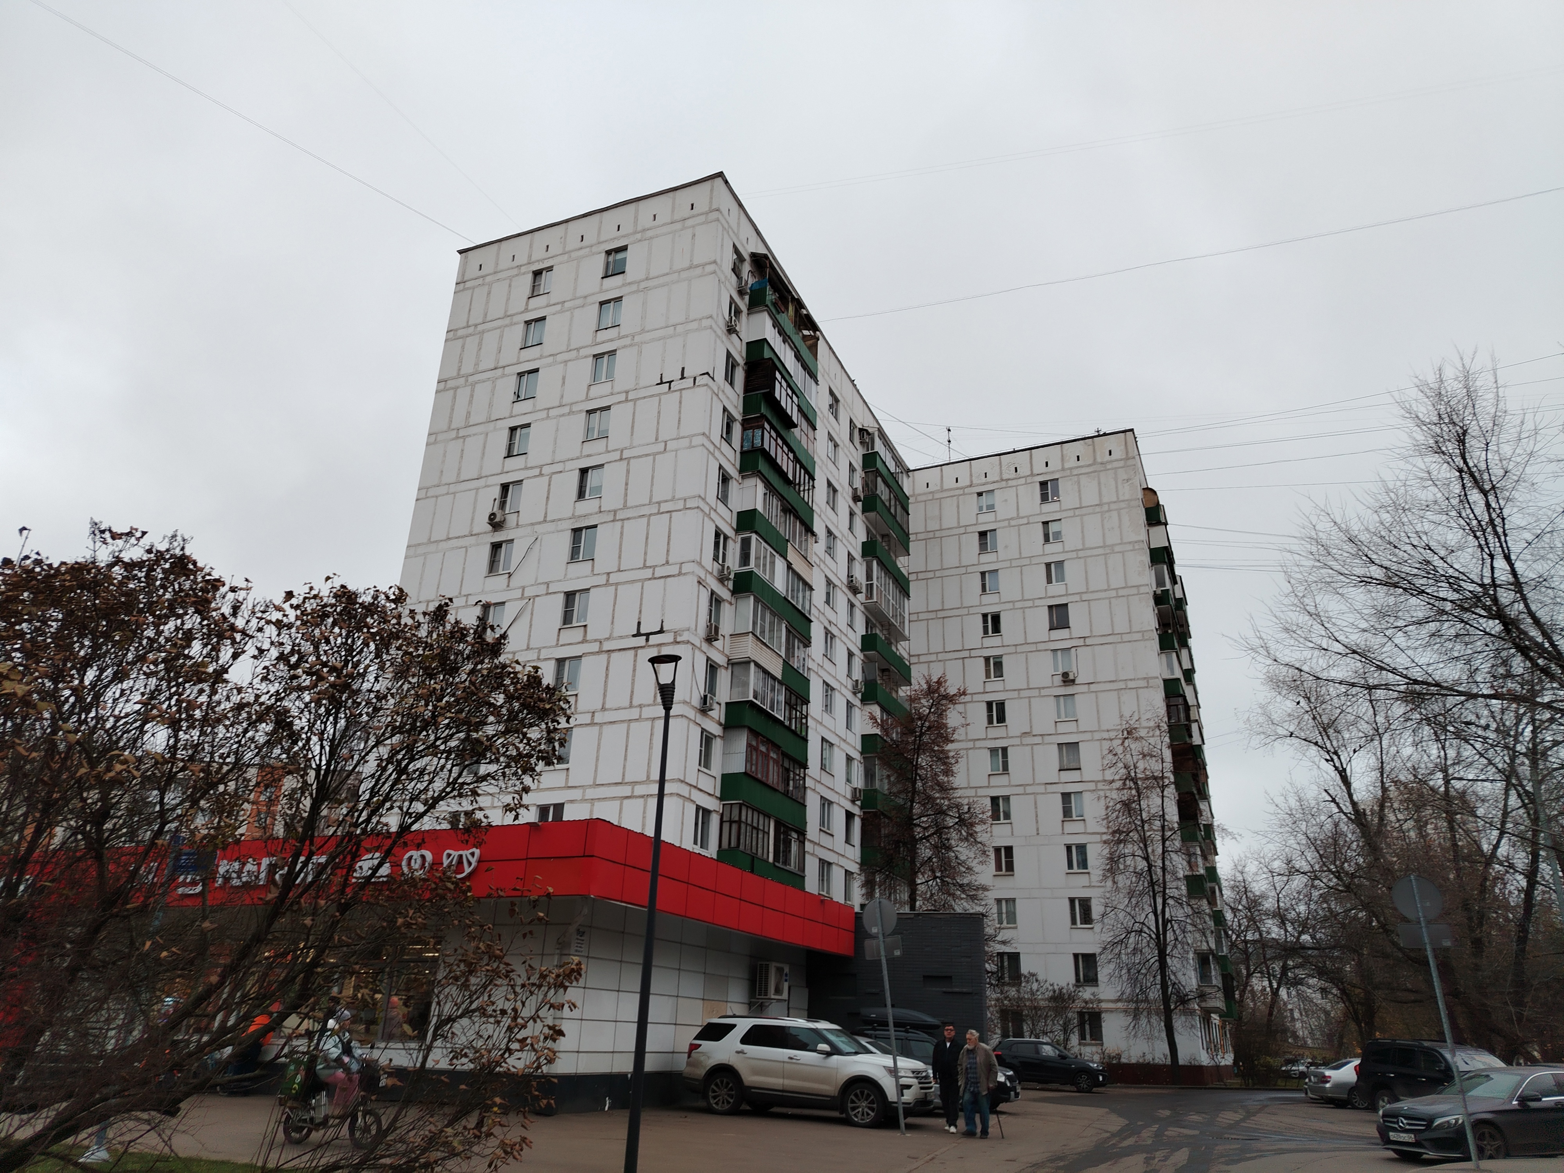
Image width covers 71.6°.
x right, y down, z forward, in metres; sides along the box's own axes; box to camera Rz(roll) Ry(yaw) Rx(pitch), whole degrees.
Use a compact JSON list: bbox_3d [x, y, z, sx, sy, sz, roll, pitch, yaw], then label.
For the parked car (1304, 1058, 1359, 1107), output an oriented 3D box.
[{"bbox_3d":[19.618,16.159,35.224,4.650,1.460,1.780,0,-23,4],"label":"parked car"}]

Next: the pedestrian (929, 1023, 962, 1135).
[{"bbox_3d":[2.936,8.741,19.308,0.550,1.760,0.360,-1,-23,6],"label":"pedestrian"}]

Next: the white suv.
[{"bbox_3d":[0.496,9.337,20.979,5.030,1.790,2.000,-10,-25,25],"label":"white suv"}]

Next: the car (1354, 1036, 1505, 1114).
[{"bbox_3d":[17.365,12.942,28.357,1.890,1.880,4.750,7,-23,-12],"label":"car"}]

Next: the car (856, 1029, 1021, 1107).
[{"bbox_3d":[3.661,11.854,26.632,4.420,1.690,1.810,-9,-25,23],"label":"car"}]

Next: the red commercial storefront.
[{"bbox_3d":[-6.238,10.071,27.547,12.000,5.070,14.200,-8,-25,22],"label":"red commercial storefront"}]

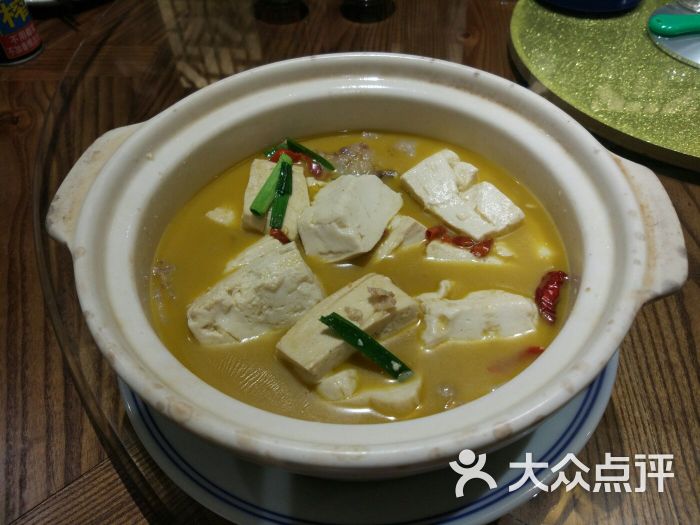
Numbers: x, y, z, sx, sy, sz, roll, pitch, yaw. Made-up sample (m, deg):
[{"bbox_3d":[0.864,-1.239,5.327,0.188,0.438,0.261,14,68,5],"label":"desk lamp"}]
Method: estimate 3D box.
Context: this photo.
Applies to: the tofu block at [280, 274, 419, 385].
[{"bbox_3d":[0.000,0.030,0.232,0.052,0.019,0.019,-31,56,-23],"label":"tofu block"}]

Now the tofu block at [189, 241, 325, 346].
[{"bbox_3d":[-0.038,0.020,0.243,0.048,0.022,0.034,-29,55,-21],"label":"tofu block"}]

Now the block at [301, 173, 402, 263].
[{"bbox_3d":[0.002,-0.016,0.267,0.033,0.021,0.043,27,56,22],"label":"block"}]

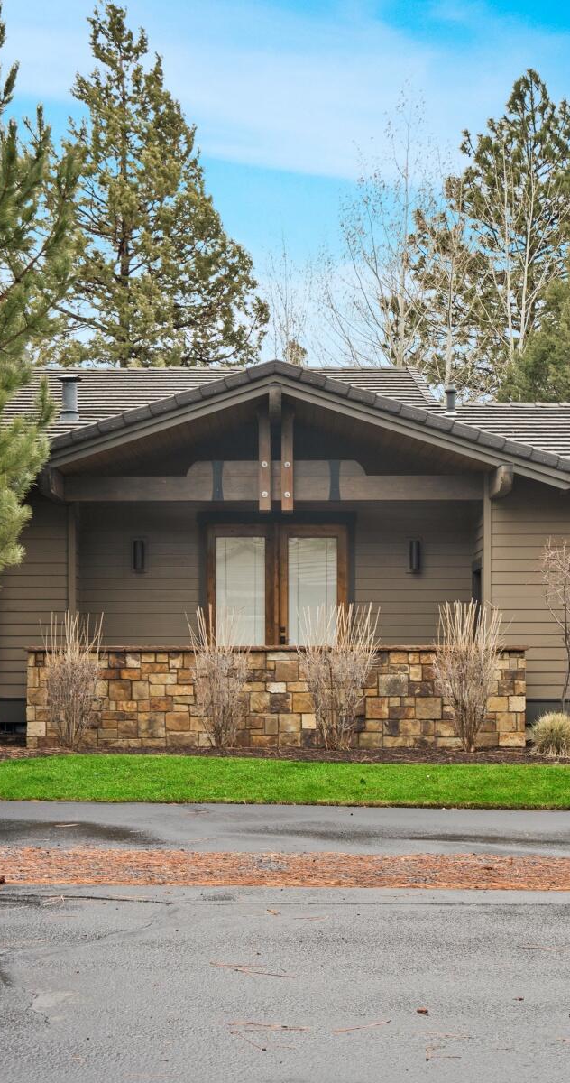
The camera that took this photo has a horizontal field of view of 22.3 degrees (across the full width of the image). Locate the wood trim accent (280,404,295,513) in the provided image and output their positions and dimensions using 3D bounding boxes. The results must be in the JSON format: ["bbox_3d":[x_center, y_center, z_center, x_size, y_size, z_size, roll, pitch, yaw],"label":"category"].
[{"bbox_3d":[0.034,-0.999,17.350,0.145,1.300,0.190,0,0,0],"label":"wood trim accent"}]

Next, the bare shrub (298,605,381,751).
[{"bbox_3d":[0.590,1.501,15.800,0.917,1.612,0.850,0,-1,0],"label":"bare shrub"}]

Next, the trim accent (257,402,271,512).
[{"bbox_3d":[-0.244,-1.007,17.350,0.145,1.310,0.190,0,0,0],"label":"trim accent"}]

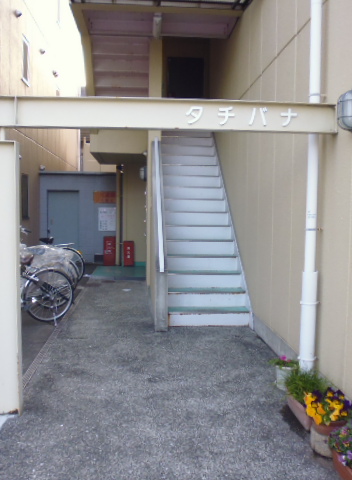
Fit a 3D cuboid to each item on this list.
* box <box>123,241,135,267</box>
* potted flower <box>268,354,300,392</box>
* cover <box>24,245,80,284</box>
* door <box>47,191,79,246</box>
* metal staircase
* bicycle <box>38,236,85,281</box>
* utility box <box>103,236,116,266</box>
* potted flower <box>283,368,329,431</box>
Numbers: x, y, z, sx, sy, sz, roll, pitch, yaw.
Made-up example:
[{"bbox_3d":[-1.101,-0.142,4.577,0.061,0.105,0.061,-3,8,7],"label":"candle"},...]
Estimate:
[{"bbox_3d":[-1.196,0.354,11.395,0.265,0.650,0.220,0,4,-5],"label":"box"},{"bbox_3d":[0.887,1.084,3.628,0.220,0.250,0.220,0,4,-5],"label":"potted flower"},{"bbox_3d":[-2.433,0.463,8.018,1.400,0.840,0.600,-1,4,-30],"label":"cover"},{"bbox_3d":[-3.100,-0.355,12.230,0.850,1.980,0.060,0,4,-5],"label":"door"},{"bbox_3d":[0.277,-0.496,7.229,1.100,2.950,3.550,0,4,-5],"label":"metal staircase"},{"bbox_3d":[-2.622,0.339,8.697,1.720,1.040,0.550,-1,4,-30],"label":"bicycle"},{"bbox_3d":[-1.671,0.296,11.362,0.310,0.760,0.240,0,4,-5],"label":"utility box"},{"bbox_3d":[0.949,1.107,3.111,0.250,0.270,0.470,0,4,-5],"label":"potted flower"}]

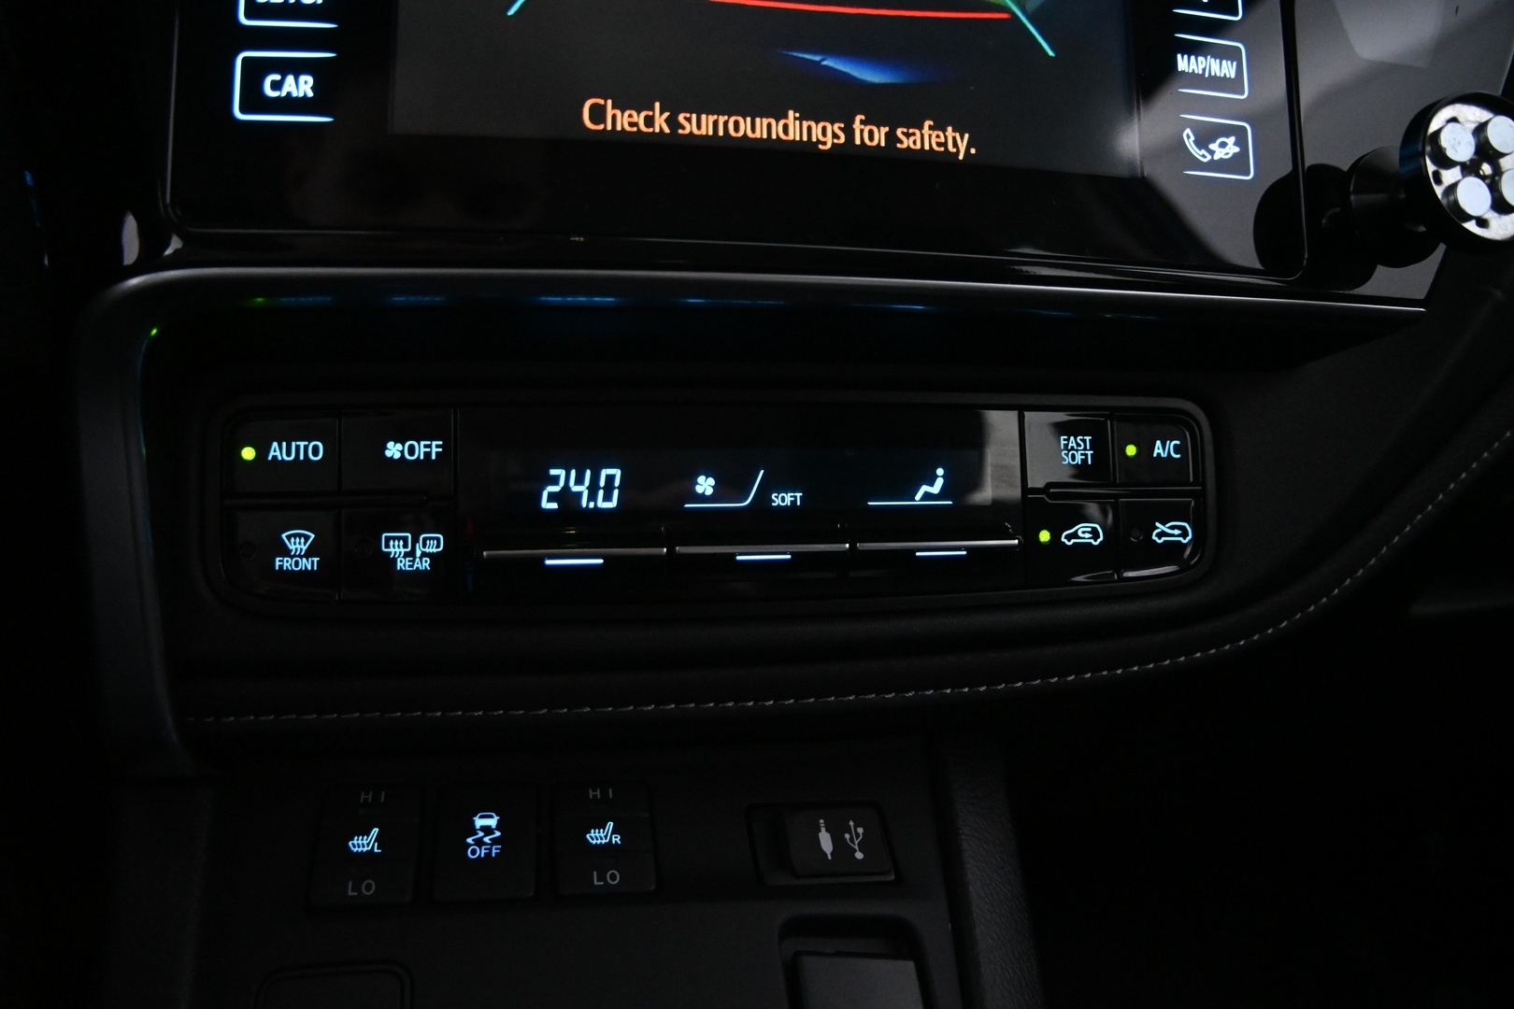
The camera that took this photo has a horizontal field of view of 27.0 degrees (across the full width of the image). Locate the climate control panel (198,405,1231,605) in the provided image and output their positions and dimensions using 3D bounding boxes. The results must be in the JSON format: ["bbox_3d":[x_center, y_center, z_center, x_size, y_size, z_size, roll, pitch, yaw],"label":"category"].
[{"bbox_3d":[-0.006,0.001,0.621,0.212,0.038,0.030,0,-3,-26],"label":"climate control panel"}]

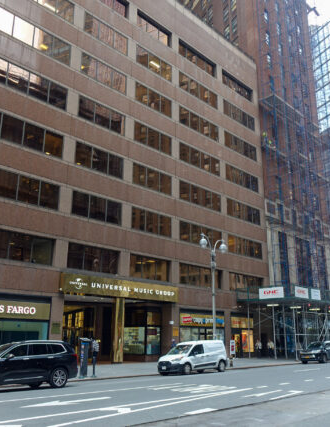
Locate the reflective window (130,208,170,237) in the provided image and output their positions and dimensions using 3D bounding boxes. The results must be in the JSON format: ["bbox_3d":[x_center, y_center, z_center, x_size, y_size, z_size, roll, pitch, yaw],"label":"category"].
[{"bbox_3d":[-1.035,0.805,35.328,0.200,1.803,4.561,-15,-23,43],"label":"reflective window"}]

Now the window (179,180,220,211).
[{"bbox_3d":[3.416,-1.581,40.083,5.835,1.721,0.170,16,-23,-42],"label":"window"}]

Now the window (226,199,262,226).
[{"bbox_3d":[8.443,-0.104,45.490,0.200,1.801,6.158,-15,-23,43],"label":"window"}]

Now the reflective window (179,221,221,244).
[{"bbox_3d":[3.436,2.097,39.626,0.200,1.803,6.024,-15,-23,43],"label":"reflective window"}]

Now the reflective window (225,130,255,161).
[{"bbox_3d":[8.377,-7.393,46.937,5.712,1.721,0.170,16,-23,-42],"label":"reflective window"}]

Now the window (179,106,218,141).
[{"bbox_3d":[3.451,-8.823,42.264,5.835,1.721,0.170,16,-23,-42],"label":"window"}]

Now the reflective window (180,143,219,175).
[{"bbox_3d":[3.591,-5.386,43.193,6.205,1.825,0.200,16,-23,-42],"label":"reflective window"}]

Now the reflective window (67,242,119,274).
[{"bbox_3d":[-4.920,3.257,30.083,4.408,1.721,0.170,16,-23,-42],"label":"reflective window"}]

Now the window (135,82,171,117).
[{"bbox_3d":[-0.967,-10.106,38.075,4.352,1.721,0.170,16,-23,-42],"label":"window"}]

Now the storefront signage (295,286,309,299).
[{"bbox_3d":[12.817,7.395,39.749,2.479,0.947,0.060,16,-23,-42],"label":"storefront signage"}]

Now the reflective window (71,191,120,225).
[{"bbox_3d":[-5.152,-0.351,32.701,4.605,1.825,0.200,16,-23,-42],"label":"reflective window"}]

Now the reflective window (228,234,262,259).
[{"bbox_3d":[8.421,3.538,44.418,0.200,1.803,6.158,-15,-23,43],"label":"reflective window"}]

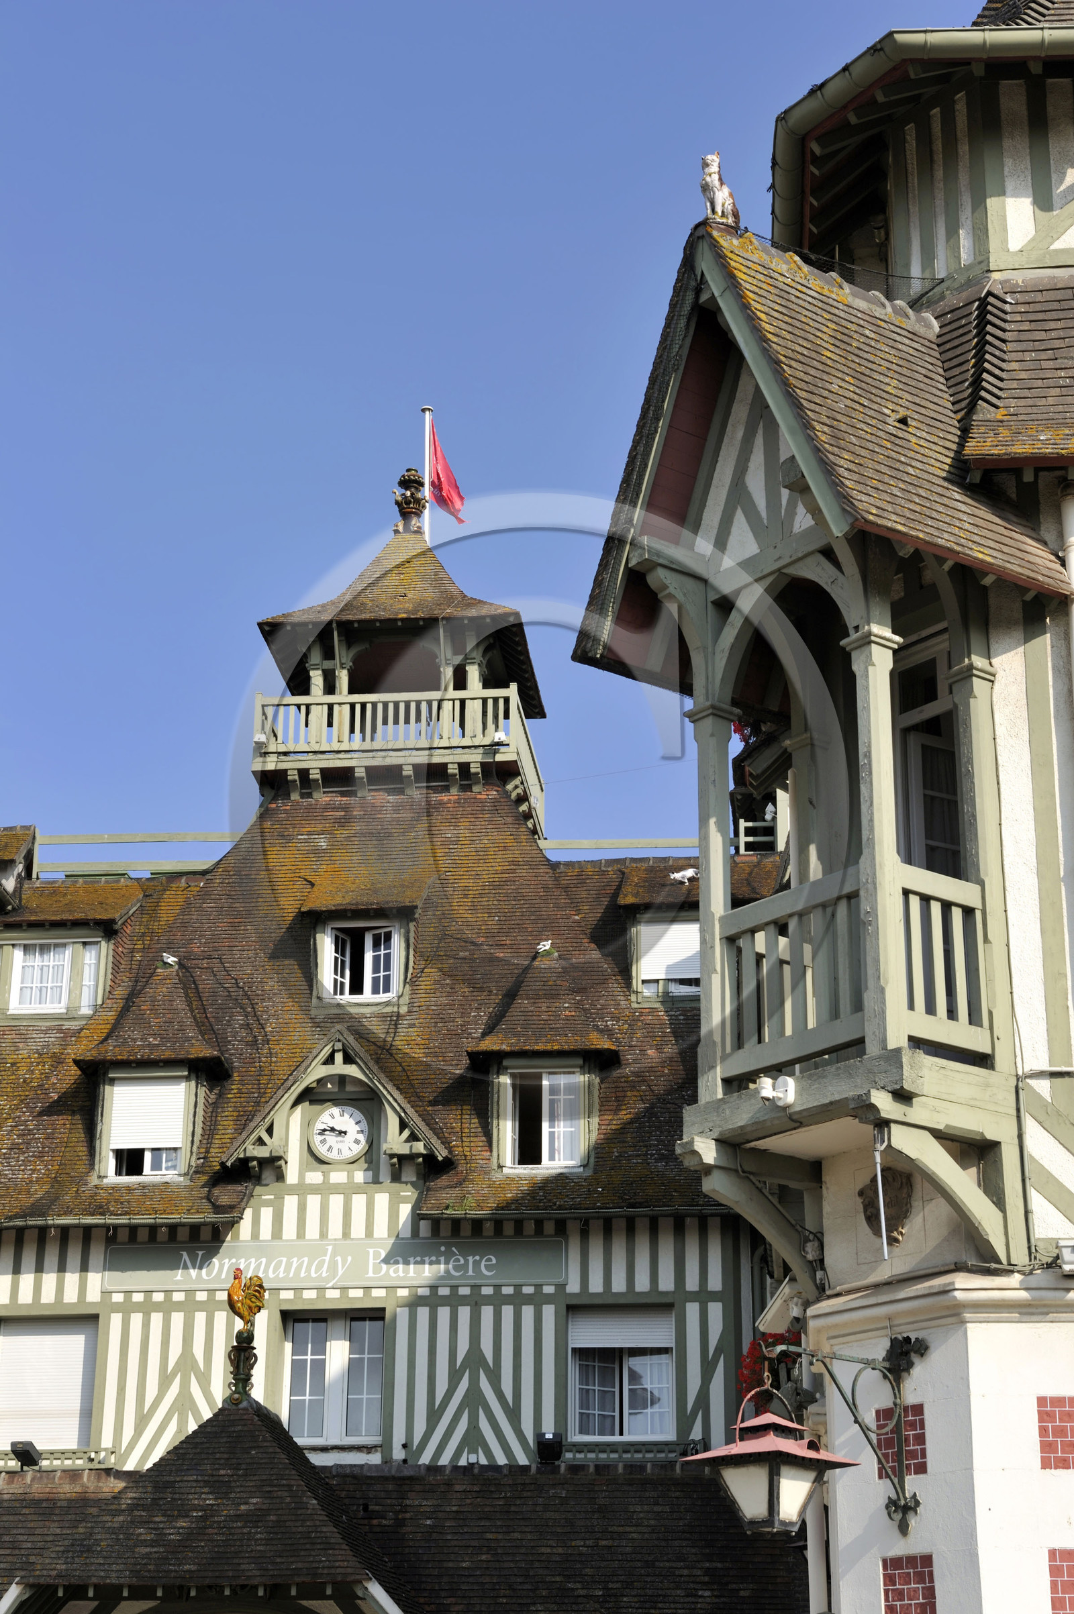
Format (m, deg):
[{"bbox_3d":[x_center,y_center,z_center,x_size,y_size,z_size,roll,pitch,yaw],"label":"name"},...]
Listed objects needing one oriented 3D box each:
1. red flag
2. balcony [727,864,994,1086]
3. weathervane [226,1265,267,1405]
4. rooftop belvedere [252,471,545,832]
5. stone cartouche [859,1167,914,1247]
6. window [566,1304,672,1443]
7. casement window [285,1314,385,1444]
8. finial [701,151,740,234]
[{"bbox_3d":[-1.572,-5.839,46.887,0.660,2.007,0.350,-2,-21,6],"label":"red flag"},{"bbox_3d":[1.782,1.027,15.178,0.827,1.024,1.399,15,-25,-35],"label":"balcony"},{"bbox_3d":[-2.931,5.297,27.000,0.400,1.397,0.250,16,-27,-34],"label":"weathervane"},{"bbox_3d":[-2.139,-2.819,44.710,4.208,6.336,4.109,-2,-21,6],"label":"rooftop belvedere"},{"bbox_3d":[1.840,2.124,14.317,0.120,0.430,0.350,20,-29,-39],"label":"stone cartouche"},{"bbox_3d":[0.999,6.659,31.548,1.240,1.540,0.150,-2,-22,7],"label":"window"},{"bbox_3d":[-2.391,6.793,31.968,1.170,1.530,0.150,-2,-22,7],"label":"casement window"},{"bbox_3d":[1.073,-3.595,15.721,0.300,0.530,0.210,21,-29,-41],"label":"finial"}]

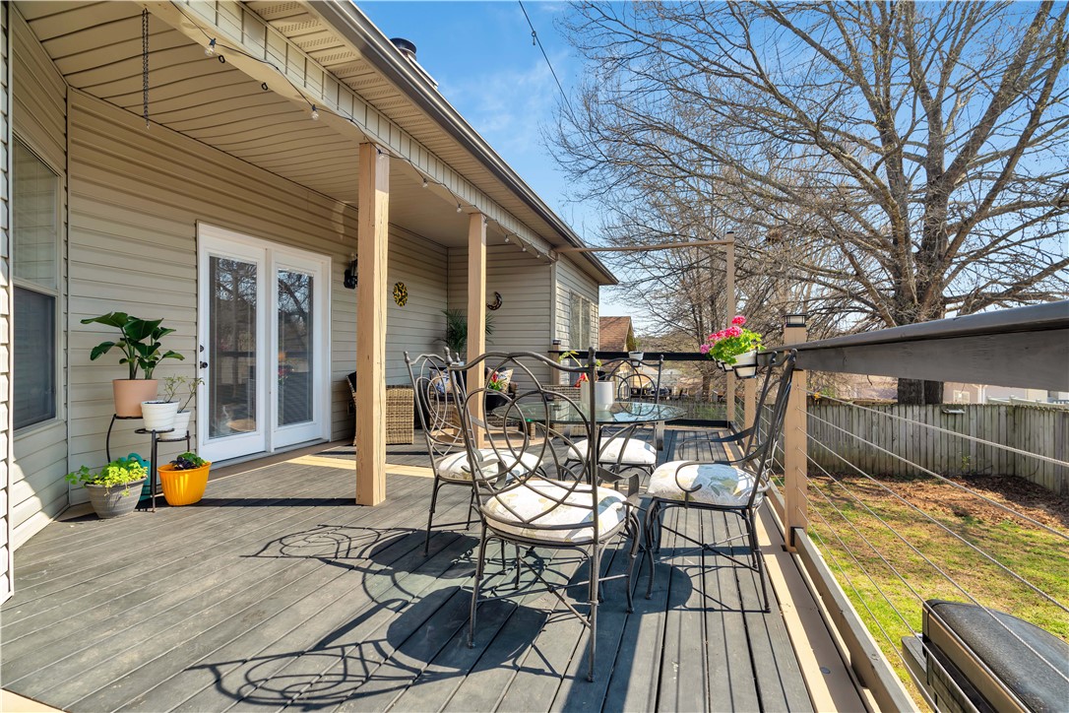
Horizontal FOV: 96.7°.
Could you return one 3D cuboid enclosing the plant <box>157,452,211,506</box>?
[{"bbox_3d":[-2.435,0.850,3.312,0.310,0.340,0.310,0,0,19],"label":"plant"}]

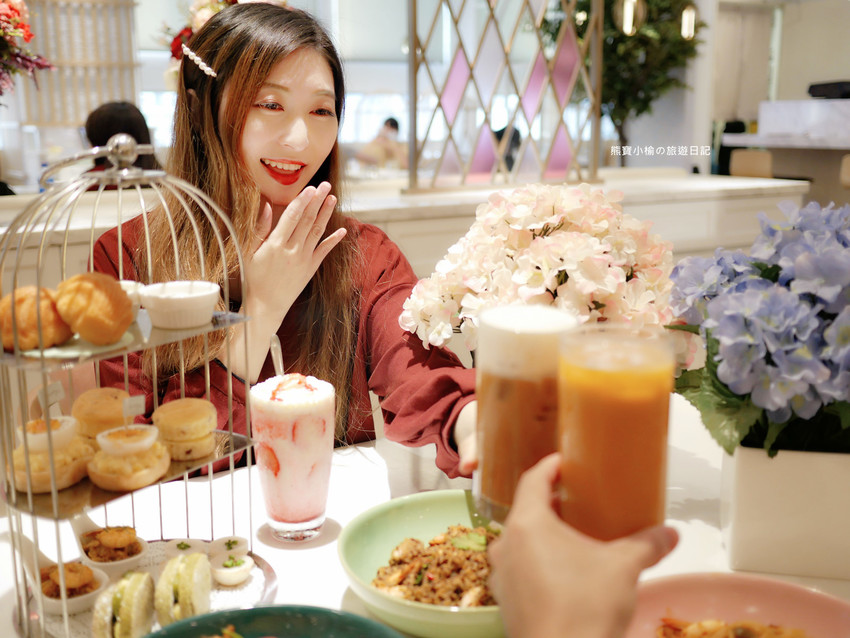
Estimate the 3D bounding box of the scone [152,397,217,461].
[{"bbox_3d":[-0.209,0.096,0.854,0.055,0.039,0.055,0,12,0],"label":"scone"}]

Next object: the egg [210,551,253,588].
[{"bbox_3d":[-0.171,0.226,0.874,0.042,0.025,0.043,0,10,0],"label":"egg"}]

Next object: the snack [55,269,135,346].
[{"bbox_3d":[-0.272,-0.008,0.810,0.065,0.057,0.062,0,10,0],"label":"snack"}]

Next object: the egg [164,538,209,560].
[{"bbox_3d":[-0.218,0.220,0.905,0.043,0.025,0.043,0,10,0],"label":"egg"}]

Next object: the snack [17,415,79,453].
[{"bbox_3d":[-0.312,0.099,0.815,0.050,0.024,0.046,0,10,0],"label":"snack"}]

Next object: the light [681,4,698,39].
[{"bbox_3d":[1.615,-1.817,6.000,0.110,0.230,0.110,0,12,0],"label":"light"}]

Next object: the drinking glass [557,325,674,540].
[{"bbox_3d":[0.124,0.086,0.656,0.073,0.150,0.073,0,12,0],"label":"drinking glass"}]

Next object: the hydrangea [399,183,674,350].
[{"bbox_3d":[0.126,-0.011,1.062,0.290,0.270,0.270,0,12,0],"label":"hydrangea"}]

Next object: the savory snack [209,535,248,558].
[{"bbox_3d":[-0.181,0.219,0.909,0.040,0.025,0.043,0,10,0],"label":"savory snack"}]

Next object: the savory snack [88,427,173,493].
[{"bbox_3d":[-0.235,0.111,0.779,0.064,0.040,0.062,0,12,0],"label":"savory snack"}]

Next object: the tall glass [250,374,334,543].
[{"bbox_3d":[-0.136,0.147,1.019,0.087,0.155,0.087,0,10,0],"label":"tall glass"}]

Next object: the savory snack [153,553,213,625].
[{"bbox_3d":[-0.189,0.213,0.768,0.037,0.052,0.049,0,12,0],"label":"savory snack"}]

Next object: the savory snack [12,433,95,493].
[{"bbox_3d":[-0.311,0.119,0.821,0.068,0.032,0.066,0,10,0],"label":"savory snack"}]

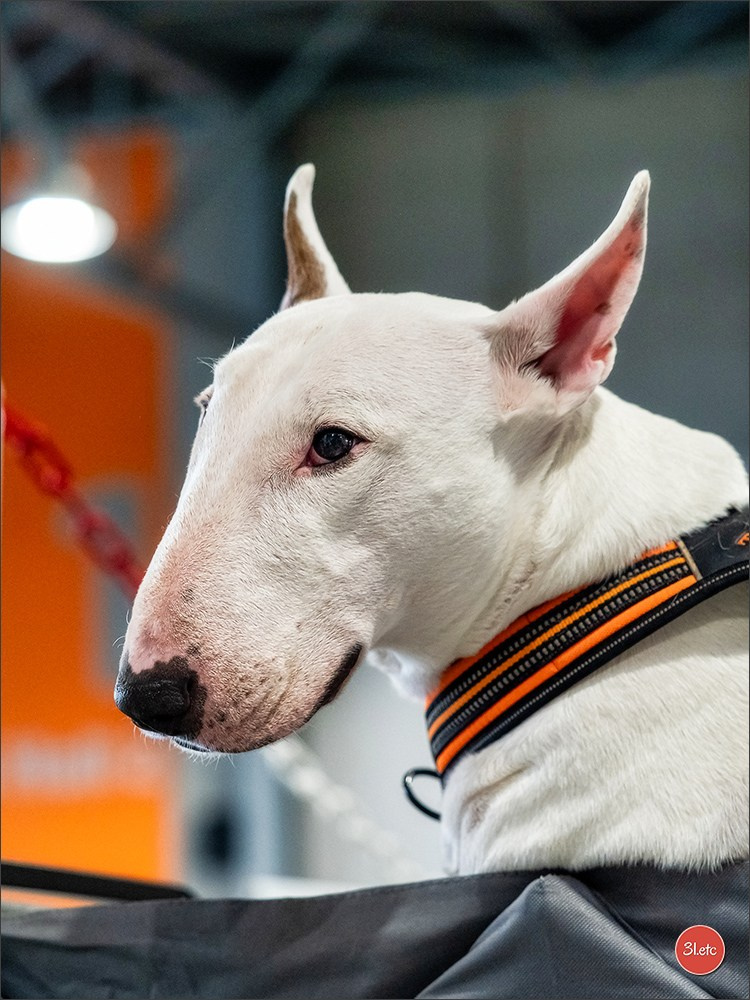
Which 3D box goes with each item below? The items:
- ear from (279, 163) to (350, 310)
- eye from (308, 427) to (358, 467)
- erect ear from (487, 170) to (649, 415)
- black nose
[{"bbox_3d":[-0.024,-0.099,1.515,0.034,0.095,0.048,4,-19,-29],"label":"ear"},{"bbox_3d":[-0.017,-0.021,1.420,0.021,0.016,0.012,5,-3,17],"label":"eye"},{"bbox_3d":[0.083,-0.088,1.455,0.053,0.100,0.036,25,3,-5],"label":"erect ear"},{"bbox_3d":[-0.083,0.077,1.390,0.037,0.031,0.027,1,20,43],"label":"black nose"}]

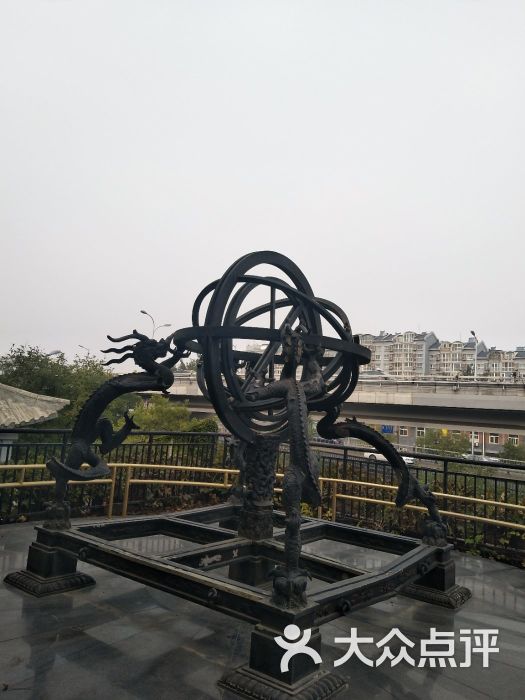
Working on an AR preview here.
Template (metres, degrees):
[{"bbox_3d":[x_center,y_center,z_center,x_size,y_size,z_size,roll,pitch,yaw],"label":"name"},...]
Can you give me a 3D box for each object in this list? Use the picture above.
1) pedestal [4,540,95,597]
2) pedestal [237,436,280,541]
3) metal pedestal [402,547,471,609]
[{"bbox_3d":[-1.756,1.786,4.407,0.533,0.319,0.505,-2,-10,38],"label":"pedestal"},{"bbox_3d":[-0.044,1.221,4.707,0.290,0.892,0.290,4,-8,1],"label":"pedestal"},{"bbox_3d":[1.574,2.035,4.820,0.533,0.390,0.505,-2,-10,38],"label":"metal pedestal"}]

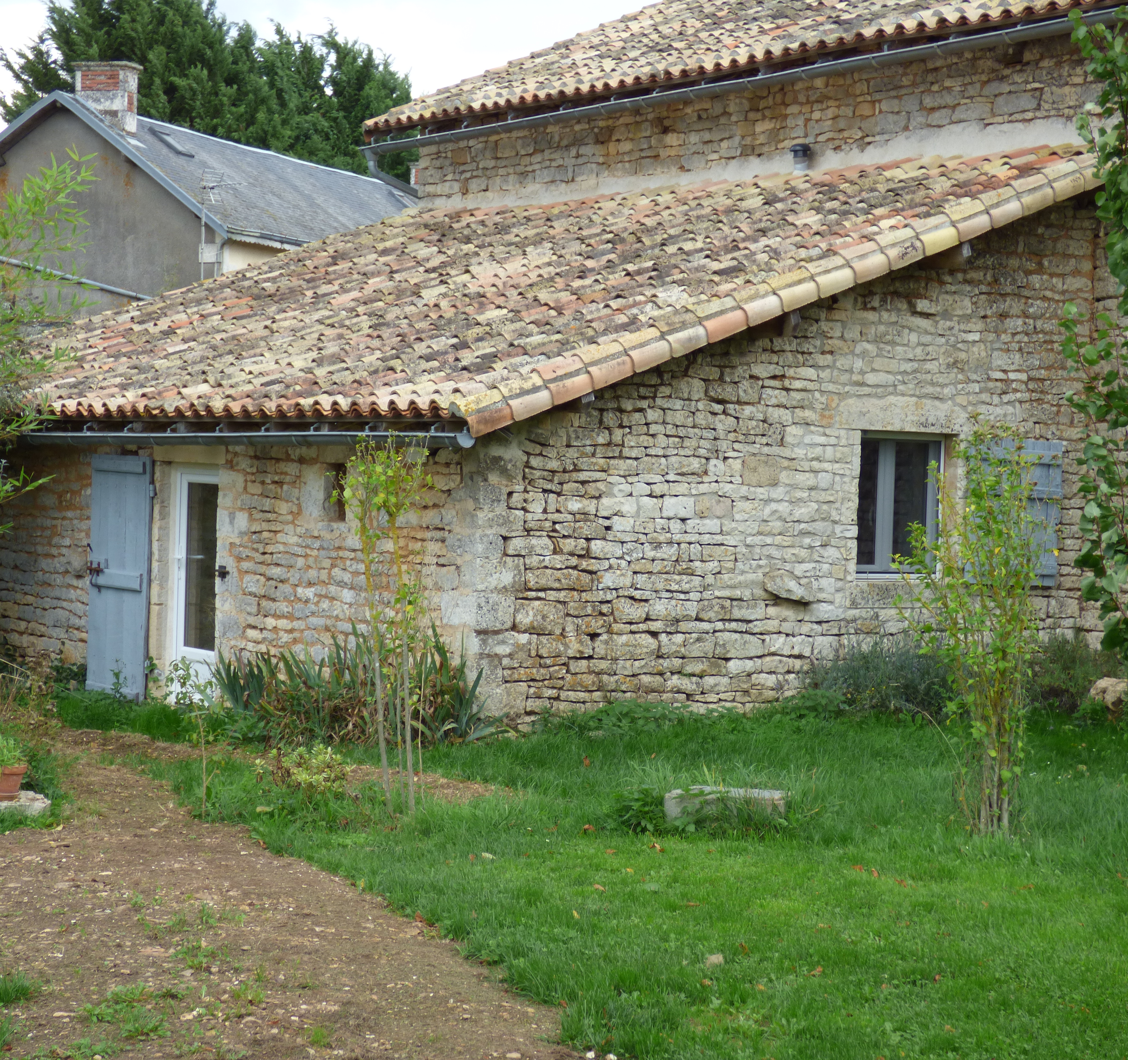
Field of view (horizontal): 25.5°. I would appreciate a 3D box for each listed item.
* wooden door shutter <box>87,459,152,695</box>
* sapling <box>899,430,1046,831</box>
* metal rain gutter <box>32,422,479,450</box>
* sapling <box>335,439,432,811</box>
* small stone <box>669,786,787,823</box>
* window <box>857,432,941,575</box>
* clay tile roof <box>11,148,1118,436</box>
[{"bbox_3d":[-3.678,0.394,20.571,0.080,2.030,1.100,1,1,-36],"label":"wooden door shutter"},{"bbox_3d":[2.049,0.473,12.257,0.680,2.014,0.600,2,1,0],"label":"sapling"},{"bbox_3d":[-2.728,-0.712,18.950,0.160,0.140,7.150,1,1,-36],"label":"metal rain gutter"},{"bbox_3d":[-0.862,0.470,12.184,0.450,1.834,0.420,2,1,0],"label":"sapling"},{"bbox_3d":[0.799,1.361,12.300,0.580,0.170,0.320,2,1,6],"label":"small stone"},{"bbox_3d":[2.518,-0.170,18.896,1.020,1.090,0.150,1,1,-36],"label":"window"},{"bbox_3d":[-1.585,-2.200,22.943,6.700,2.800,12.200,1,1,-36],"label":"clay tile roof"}]

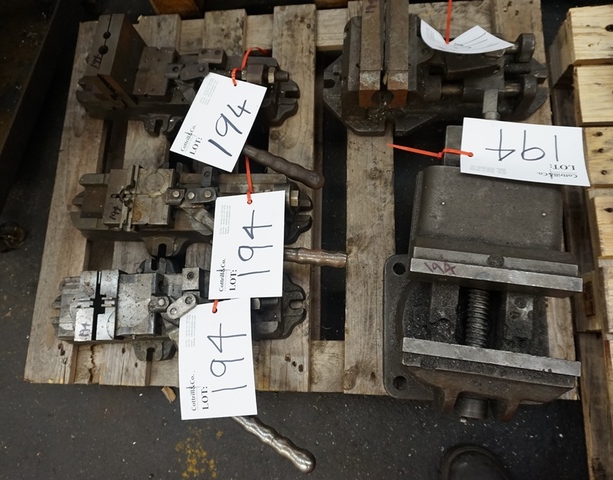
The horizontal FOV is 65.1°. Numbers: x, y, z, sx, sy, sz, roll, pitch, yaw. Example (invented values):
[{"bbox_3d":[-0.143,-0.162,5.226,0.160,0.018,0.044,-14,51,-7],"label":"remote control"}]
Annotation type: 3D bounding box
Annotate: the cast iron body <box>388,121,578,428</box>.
[{"bbox_3d":[0.186,0.027,0.544,0.191,0.133,0.335,7,77,9],"label":"cast iron body"}]

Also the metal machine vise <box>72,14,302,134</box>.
[{"bbox_3d":[-0.182,-0.225,0.677,0.342,0.084,0.140,4,77,8],"label":"metal machine vise"}]

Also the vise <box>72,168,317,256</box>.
[{"bbox_3d":[-0.164,-0.046,0.641,0.342,0.065,0.131,2,77,8],"label":"vise"}]

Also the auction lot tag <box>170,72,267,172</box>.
[{"bbox_3d":[-0.114,-0.159,0.635,0.089,0.008,0.126,19,78,12],"label":"auction lot tag"}]

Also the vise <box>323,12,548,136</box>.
[{"bbox_3d":[0.168,-0.230,0.625,0.305,0.102,0.165,0,76,7],"label":"vise"}]

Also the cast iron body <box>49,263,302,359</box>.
[{"bbox_3d":[-0.176,0.085,0.609,0.348,0.068,0.133,0,76,7],"label":"cast iron body"}]

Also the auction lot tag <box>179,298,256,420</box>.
[{"bbox_3d":[-0.102,0.135,0.546,0.089,0.008,0.126,-9,74,11],"label":"auction lot tag"}]

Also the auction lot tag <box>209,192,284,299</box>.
[{"bbox_3d":[-0.068,0.005,0.559,0.089,0.008,0.126,-4,72,15],"label":"auction lot tag"}]

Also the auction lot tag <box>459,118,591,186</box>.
[{"bbox_3d":[0.235,-0.098,0.522,0.126,0.008,0.089,8,55,12],"label":"auction lot tag"}]

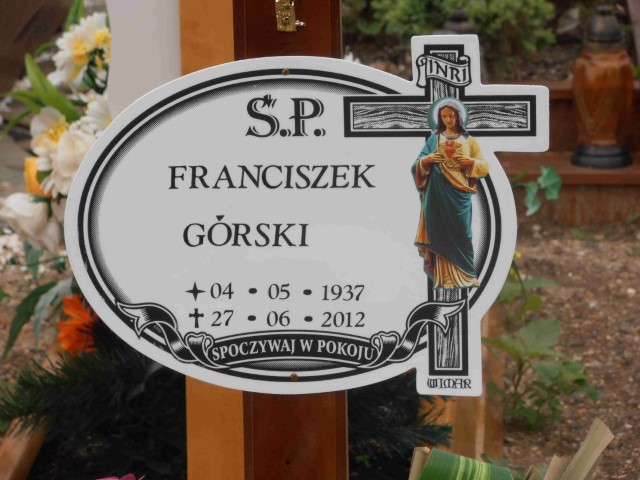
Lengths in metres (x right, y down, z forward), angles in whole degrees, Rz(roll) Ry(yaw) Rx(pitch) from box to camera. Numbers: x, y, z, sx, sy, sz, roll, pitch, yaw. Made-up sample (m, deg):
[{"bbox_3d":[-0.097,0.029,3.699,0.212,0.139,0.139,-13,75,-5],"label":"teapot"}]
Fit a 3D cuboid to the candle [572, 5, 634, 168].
[{"bbox_3d":[0.508,-0.279,6.570,0.110,0.285,0.110,0,13,0],"label":"candle"}]

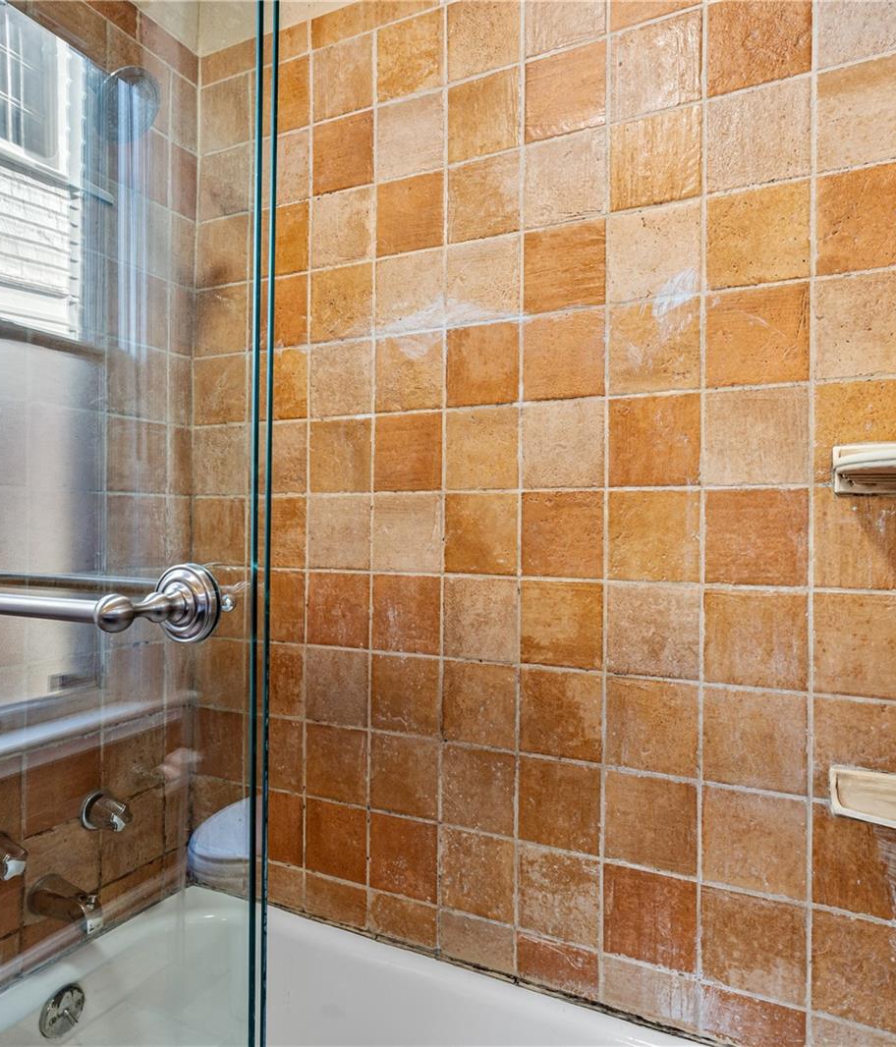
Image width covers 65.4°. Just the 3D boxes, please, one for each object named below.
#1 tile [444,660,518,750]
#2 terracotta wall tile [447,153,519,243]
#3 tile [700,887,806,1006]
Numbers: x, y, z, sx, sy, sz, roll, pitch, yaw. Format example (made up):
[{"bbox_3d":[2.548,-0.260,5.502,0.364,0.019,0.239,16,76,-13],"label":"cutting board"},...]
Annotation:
[{"bbox_3d":[0.058,0.328,1.264,0.142,0.145,0.012,0,0,26],"label":"tile"},{"bbox_3d":[0.066,-0.589,1.266,0.144,0.144,0.011,0,0,26],"label":"terracotta wall tile"},{"bbox_3d":[0.466,0.638,1.065,0.146,0.147,0.010,0,0,26],"label":"tile"}]

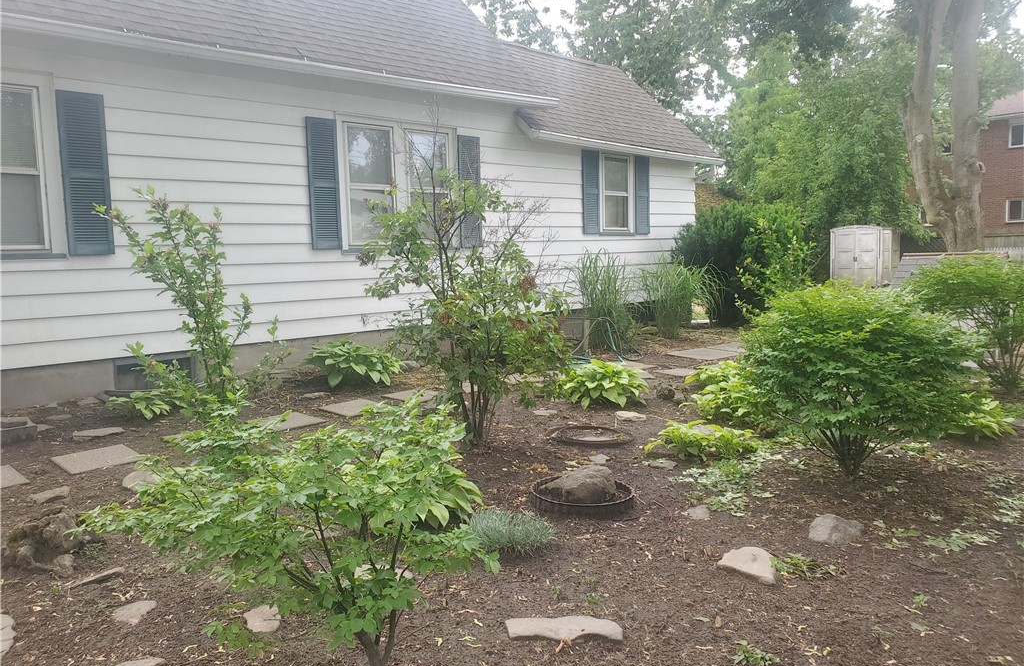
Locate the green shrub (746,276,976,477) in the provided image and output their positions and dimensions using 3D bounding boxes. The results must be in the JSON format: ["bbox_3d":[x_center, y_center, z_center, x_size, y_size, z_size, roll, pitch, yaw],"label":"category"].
[{"bbox_3d":[1.976,0.259,4.360,1.300,1.100,1.220,2,7,24],"label":"green shrub"}]

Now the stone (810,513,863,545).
[{"bbox_3d":[1.468,0.870,3.480,0.250,0.100,0.190,-1,6,0],"label":"stone"}]

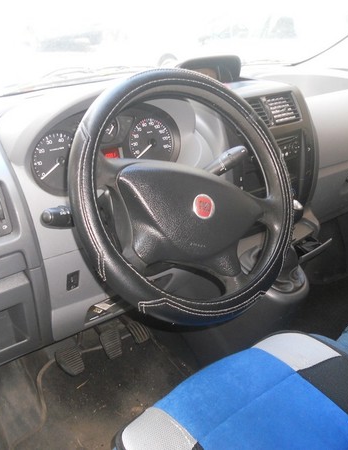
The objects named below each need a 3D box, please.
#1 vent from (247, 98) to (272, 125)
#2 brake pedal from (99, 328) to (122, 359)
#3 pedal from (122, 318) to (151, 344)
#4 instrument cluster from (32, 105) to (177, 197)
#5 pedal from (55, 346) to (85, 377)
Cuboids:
[{"bbox_3d":[0.163,-0.237,1.024,0.083,0.064,0.032,-20,10,-32],"label":"vent"},{"bbox_3d":[-0.160,0.306,1.200,0.053,0.062,0.025,-20,-5,-32],"label":"brake pedal"},{"bbox_3d":[-0.097,0.285,1.239,0.044,0.024,0.064,-20,75,-32],"label":"pedal"},{"bbox_3d":[-0.118,-0.154,0.872,0.305,0.143,0.060,-20,12,-32],"label":"instrument cluster"},{"bbox_3d":[-0.255,0.335,1.147,0.060,0.060,0.026,-20,-10,-32],"label":"pedal"}]

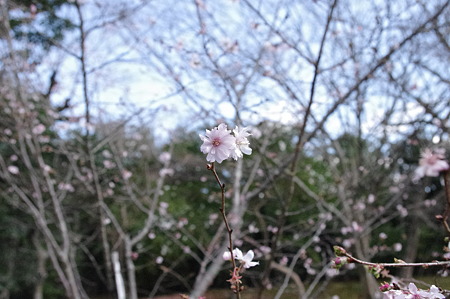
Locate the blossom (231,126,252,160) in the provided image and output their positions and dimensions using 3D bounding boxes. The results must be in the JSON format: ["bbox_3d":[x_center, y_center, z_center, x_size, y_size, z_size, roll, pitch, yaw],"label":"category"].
[{"bbox_3d":[0.015,-0.006,0.423,0.020,0.033,0.033,2,-3,29],"label":"blossom"}]

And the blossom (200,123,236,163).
[{"bbox_3d":[-0.006,-0.006,0.415,0.034,0.037,0.018,0,3,0],"label":"blossom"}]

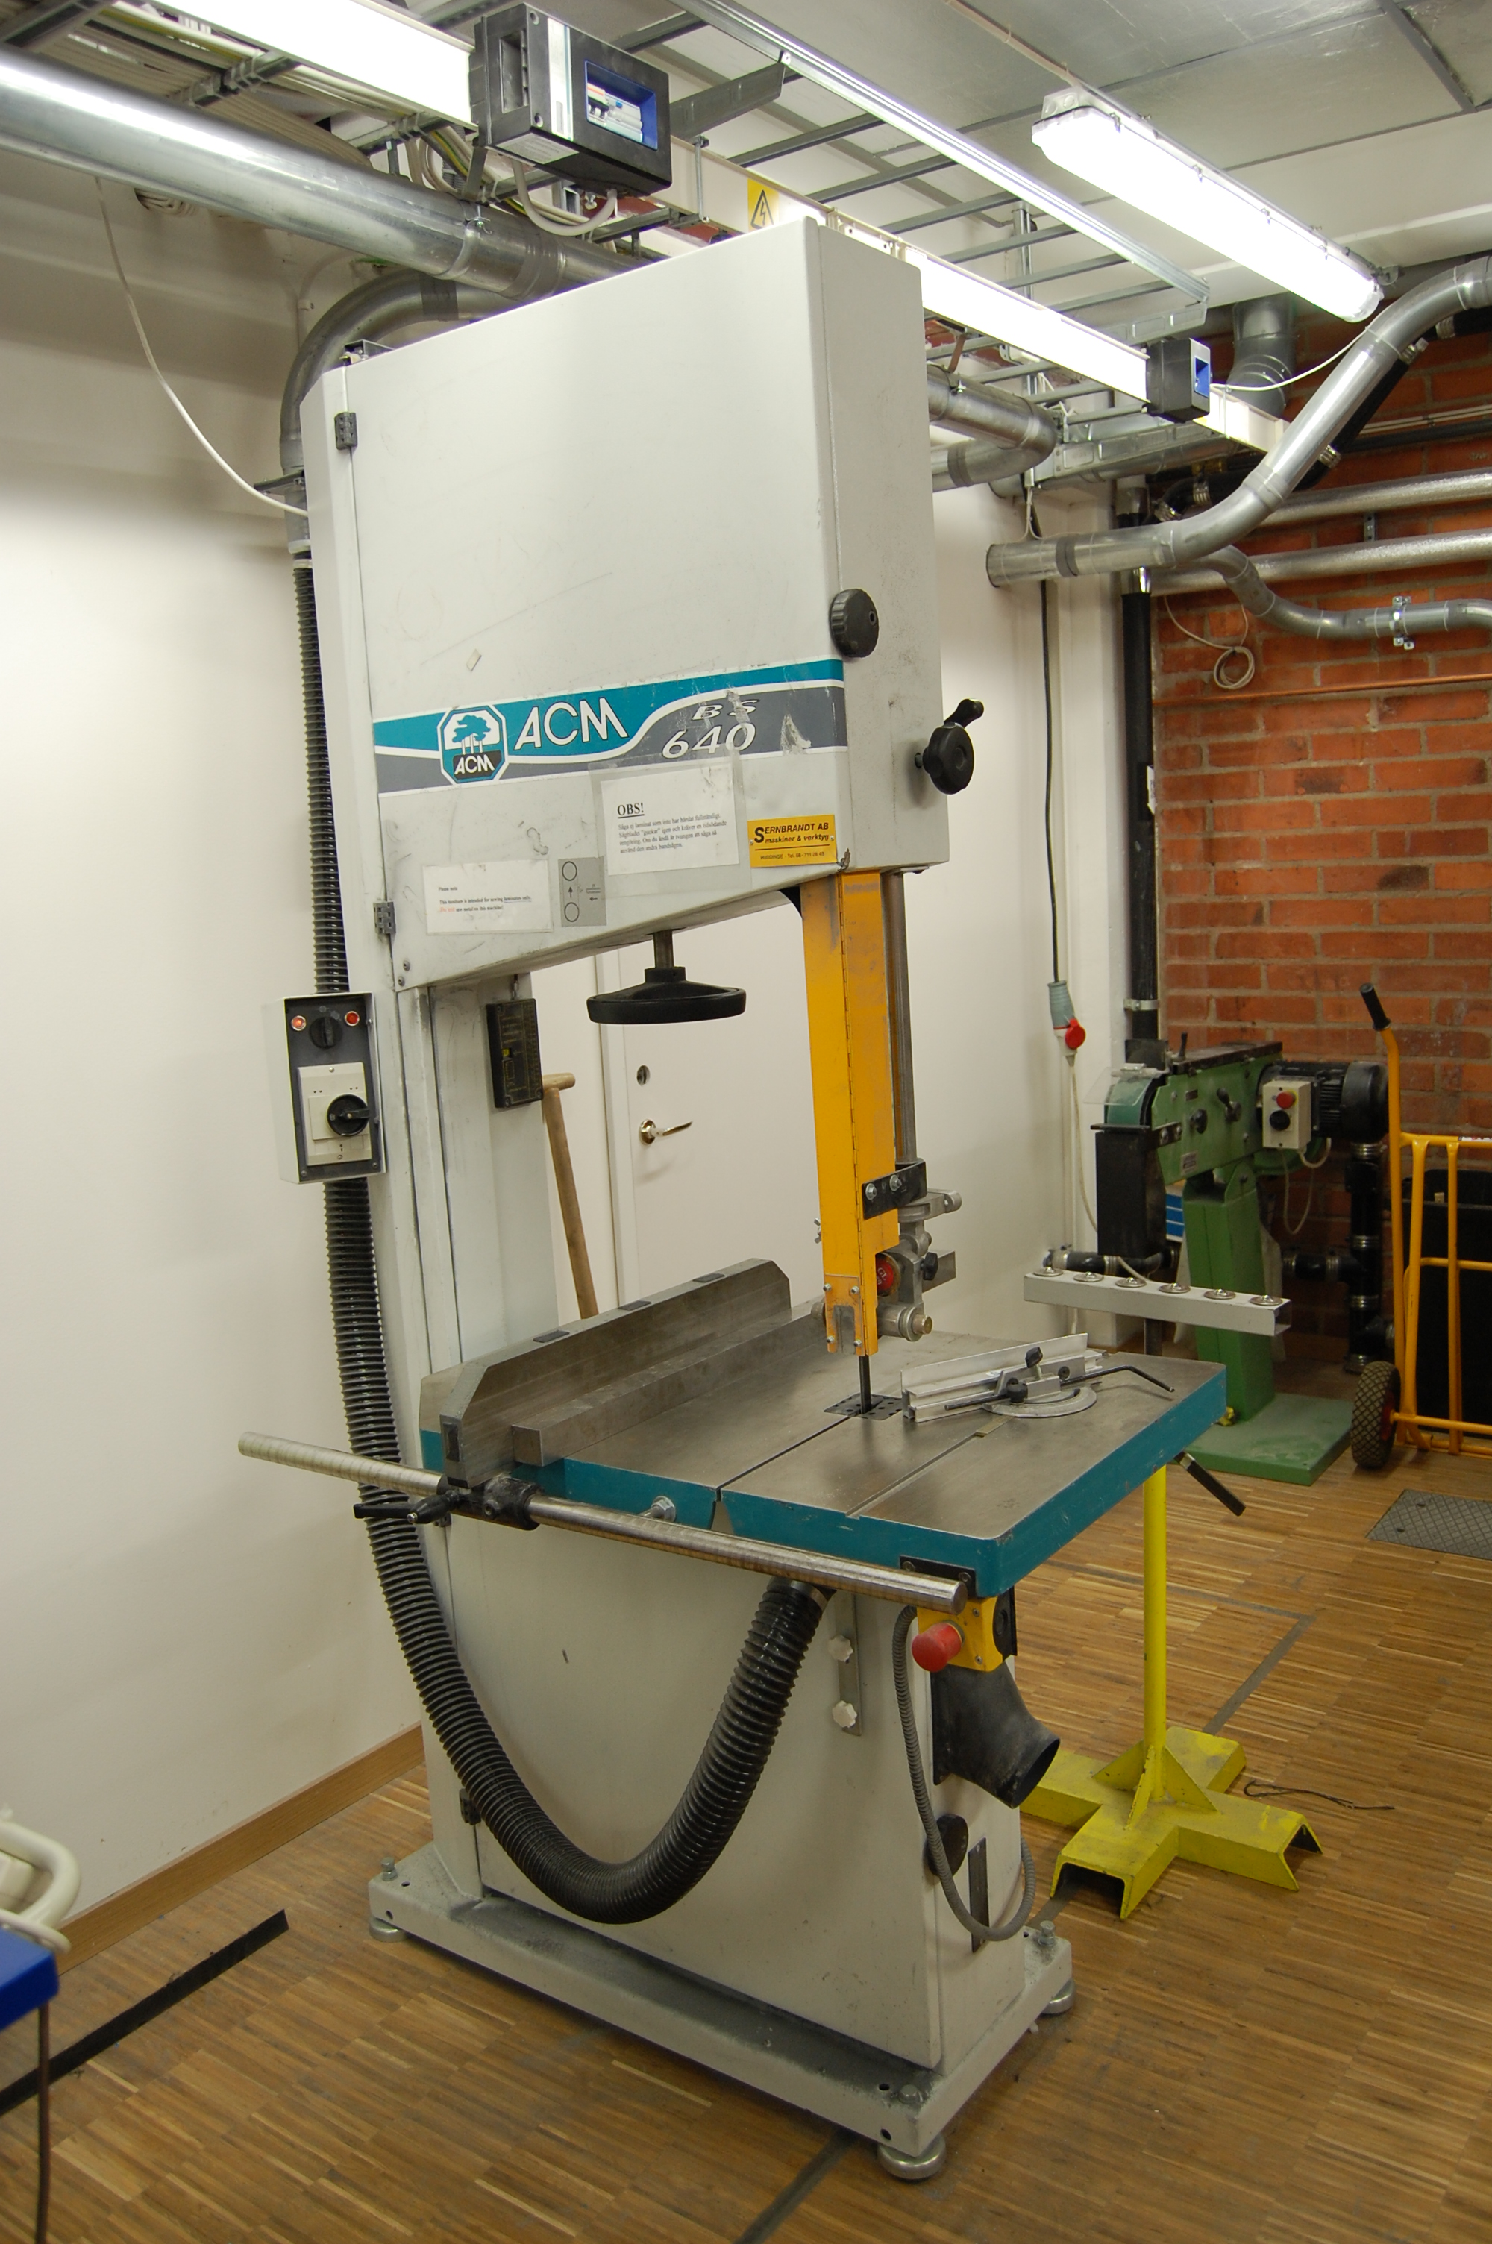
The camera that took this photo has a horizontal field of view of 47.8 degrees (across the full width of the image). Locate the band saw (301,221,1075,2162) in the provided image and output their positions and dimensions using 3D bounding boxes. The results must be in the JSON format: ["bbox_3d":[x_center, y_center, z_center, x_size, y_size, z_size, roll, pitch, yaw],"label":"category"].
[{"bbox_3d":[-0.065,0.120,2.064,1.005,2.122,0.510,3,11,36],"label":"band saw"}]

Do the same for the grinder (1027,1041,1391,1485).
[{"bbox_3d":[1.170,0.326,3.969,0.555,0.975,0.840,3,11,36],"label":"grinder"}]

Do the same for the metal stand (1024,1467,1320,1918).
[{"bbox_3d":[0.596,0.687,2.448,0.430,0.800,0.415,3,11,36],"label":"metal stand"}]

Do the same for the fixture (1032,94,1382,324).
[{"bbox_3d":[0.929,-1.713,3.223,0.150,0.100,1.280,4,12,40],"label":"fixture"}]

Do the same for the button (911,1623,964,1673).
[{"bbox_3d":[0.185,0.485,1.565,0.040,0.040,0.045,3,11,36],"label":"button"}]

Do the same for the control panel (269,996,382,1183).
[{"bbox_3d":[-0.585,-0.051,2.352,0.125,0.250,0.090,-7,10,-24],"label":"control panel"}]

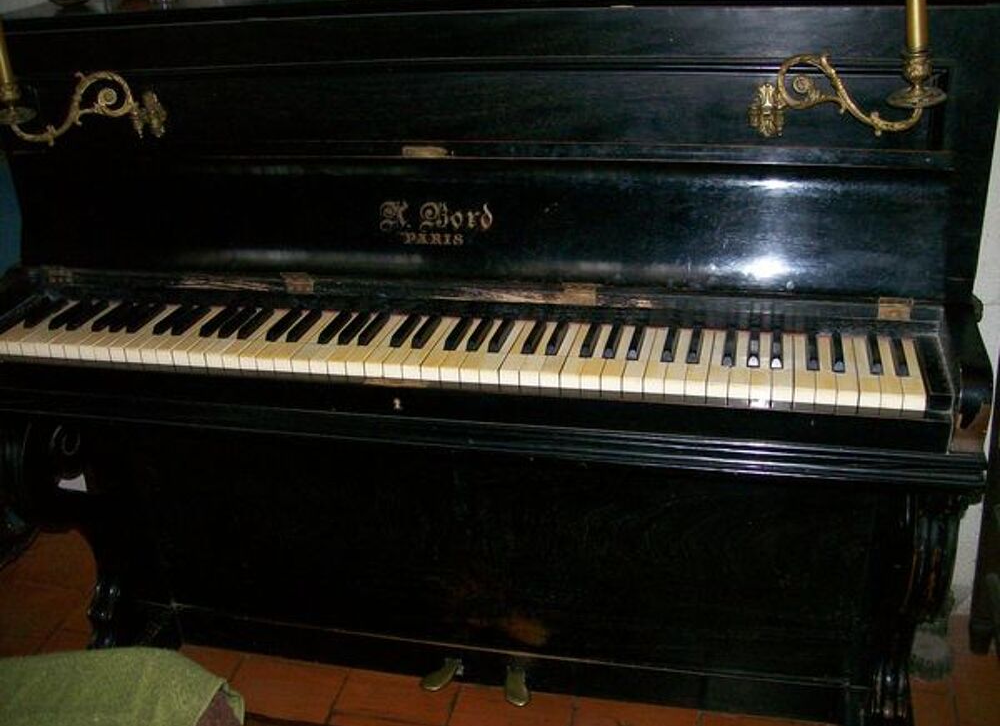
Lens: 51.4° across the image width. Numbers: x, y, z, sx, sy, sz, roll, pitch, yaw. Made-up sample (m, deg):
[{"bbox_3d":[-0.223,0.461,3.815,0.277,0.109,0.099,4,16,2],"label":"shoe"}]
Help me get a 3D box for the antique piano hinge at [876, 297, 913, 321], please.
[{"bbox_3d":[0.457,-0.062,1.200,0.037,0.027,0.012,3,25,13],"label":"antique piano hinge"}]

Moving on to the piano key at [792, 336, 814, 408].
[{"bbox_3d":[0.345,0.006,1.183,0.023,0.020,0.147,3,25,13],"label":"piano key"}]

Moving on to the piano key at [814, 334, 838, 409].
[{"bbox_3d":[0.367,0.007,1.178,0.023,0.020,0.147,3,25,13],"label":"piano key"}]

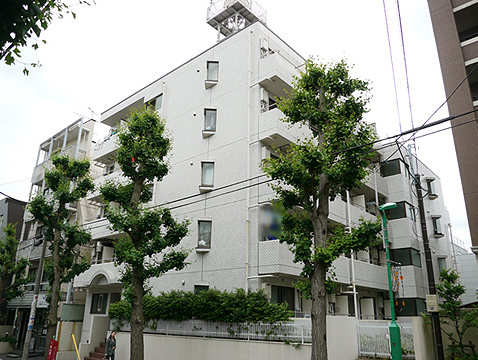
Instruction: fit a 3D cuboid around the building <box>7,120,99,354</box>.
[{"bbox_3d":[-10.368,4.289,28.342,6.400,14.600,8.000,-16,-26,39],"label":"building"}]

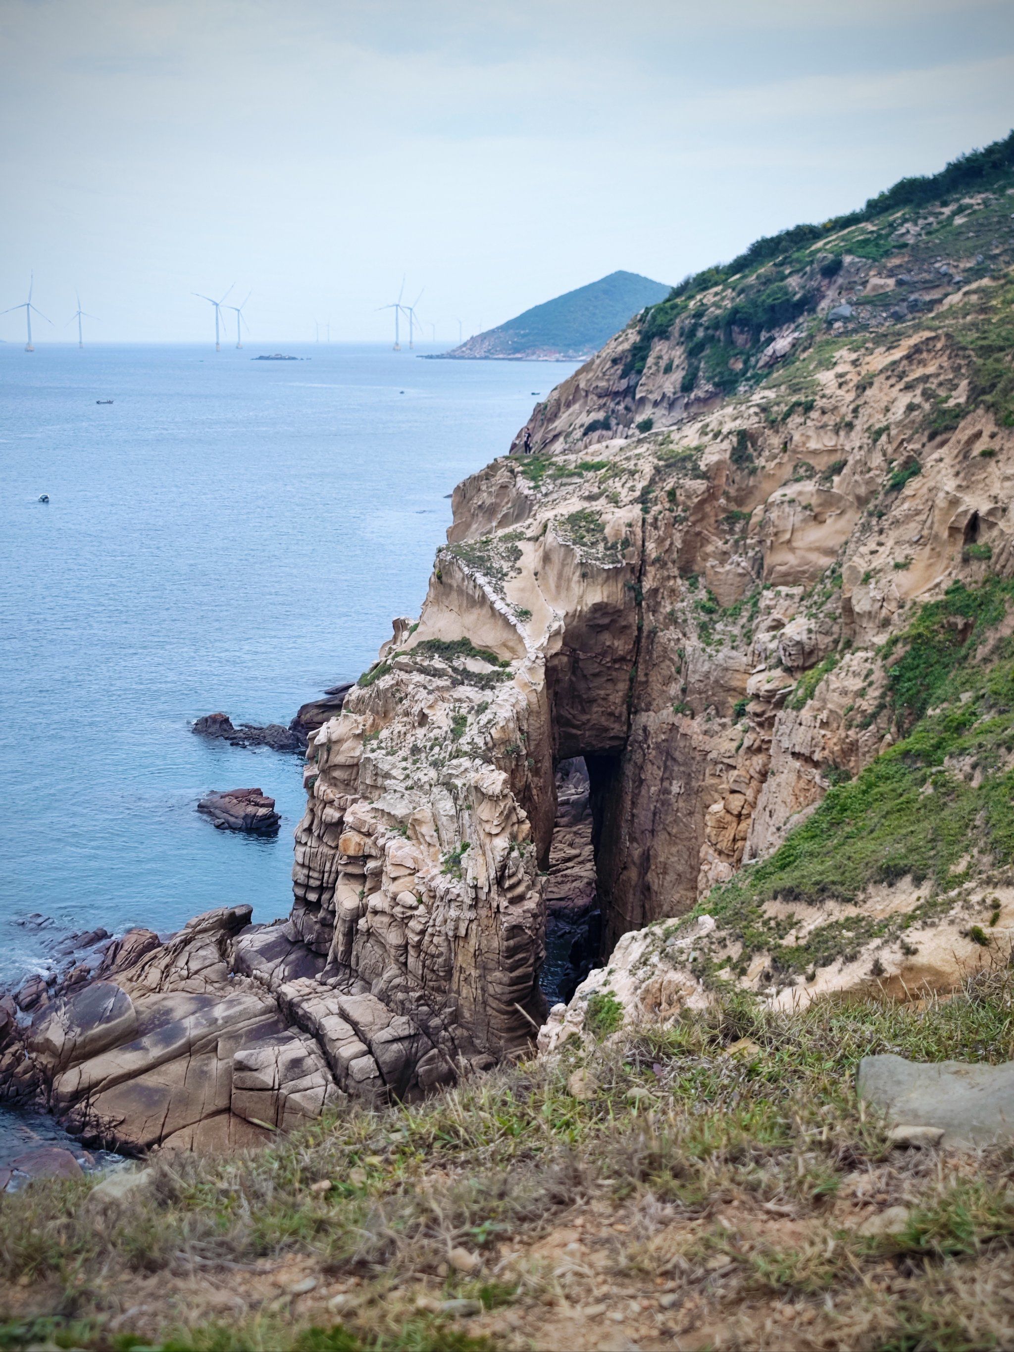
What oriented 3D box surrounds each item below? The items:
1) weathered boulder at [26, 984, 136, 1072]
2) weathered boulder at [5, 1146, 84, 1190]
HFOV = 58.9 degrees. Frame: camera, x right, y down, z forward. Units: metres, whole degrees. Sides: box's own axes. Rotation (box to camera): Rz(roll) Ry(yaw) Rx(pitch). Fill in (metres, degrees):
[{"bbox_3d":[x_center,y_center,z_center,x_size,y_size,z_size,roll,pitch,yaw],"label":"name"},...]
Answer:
[{"bbox_3d":[-15.200,12.614,32.327,3.400,1.700,2.000,-10,23,-25],"label":"weathered boulder"},{"bbox_3d":[-14.600,15.661,28.609,2.300,0.800,1.400,-1,21,-2],"label":"weathered boulder"}]

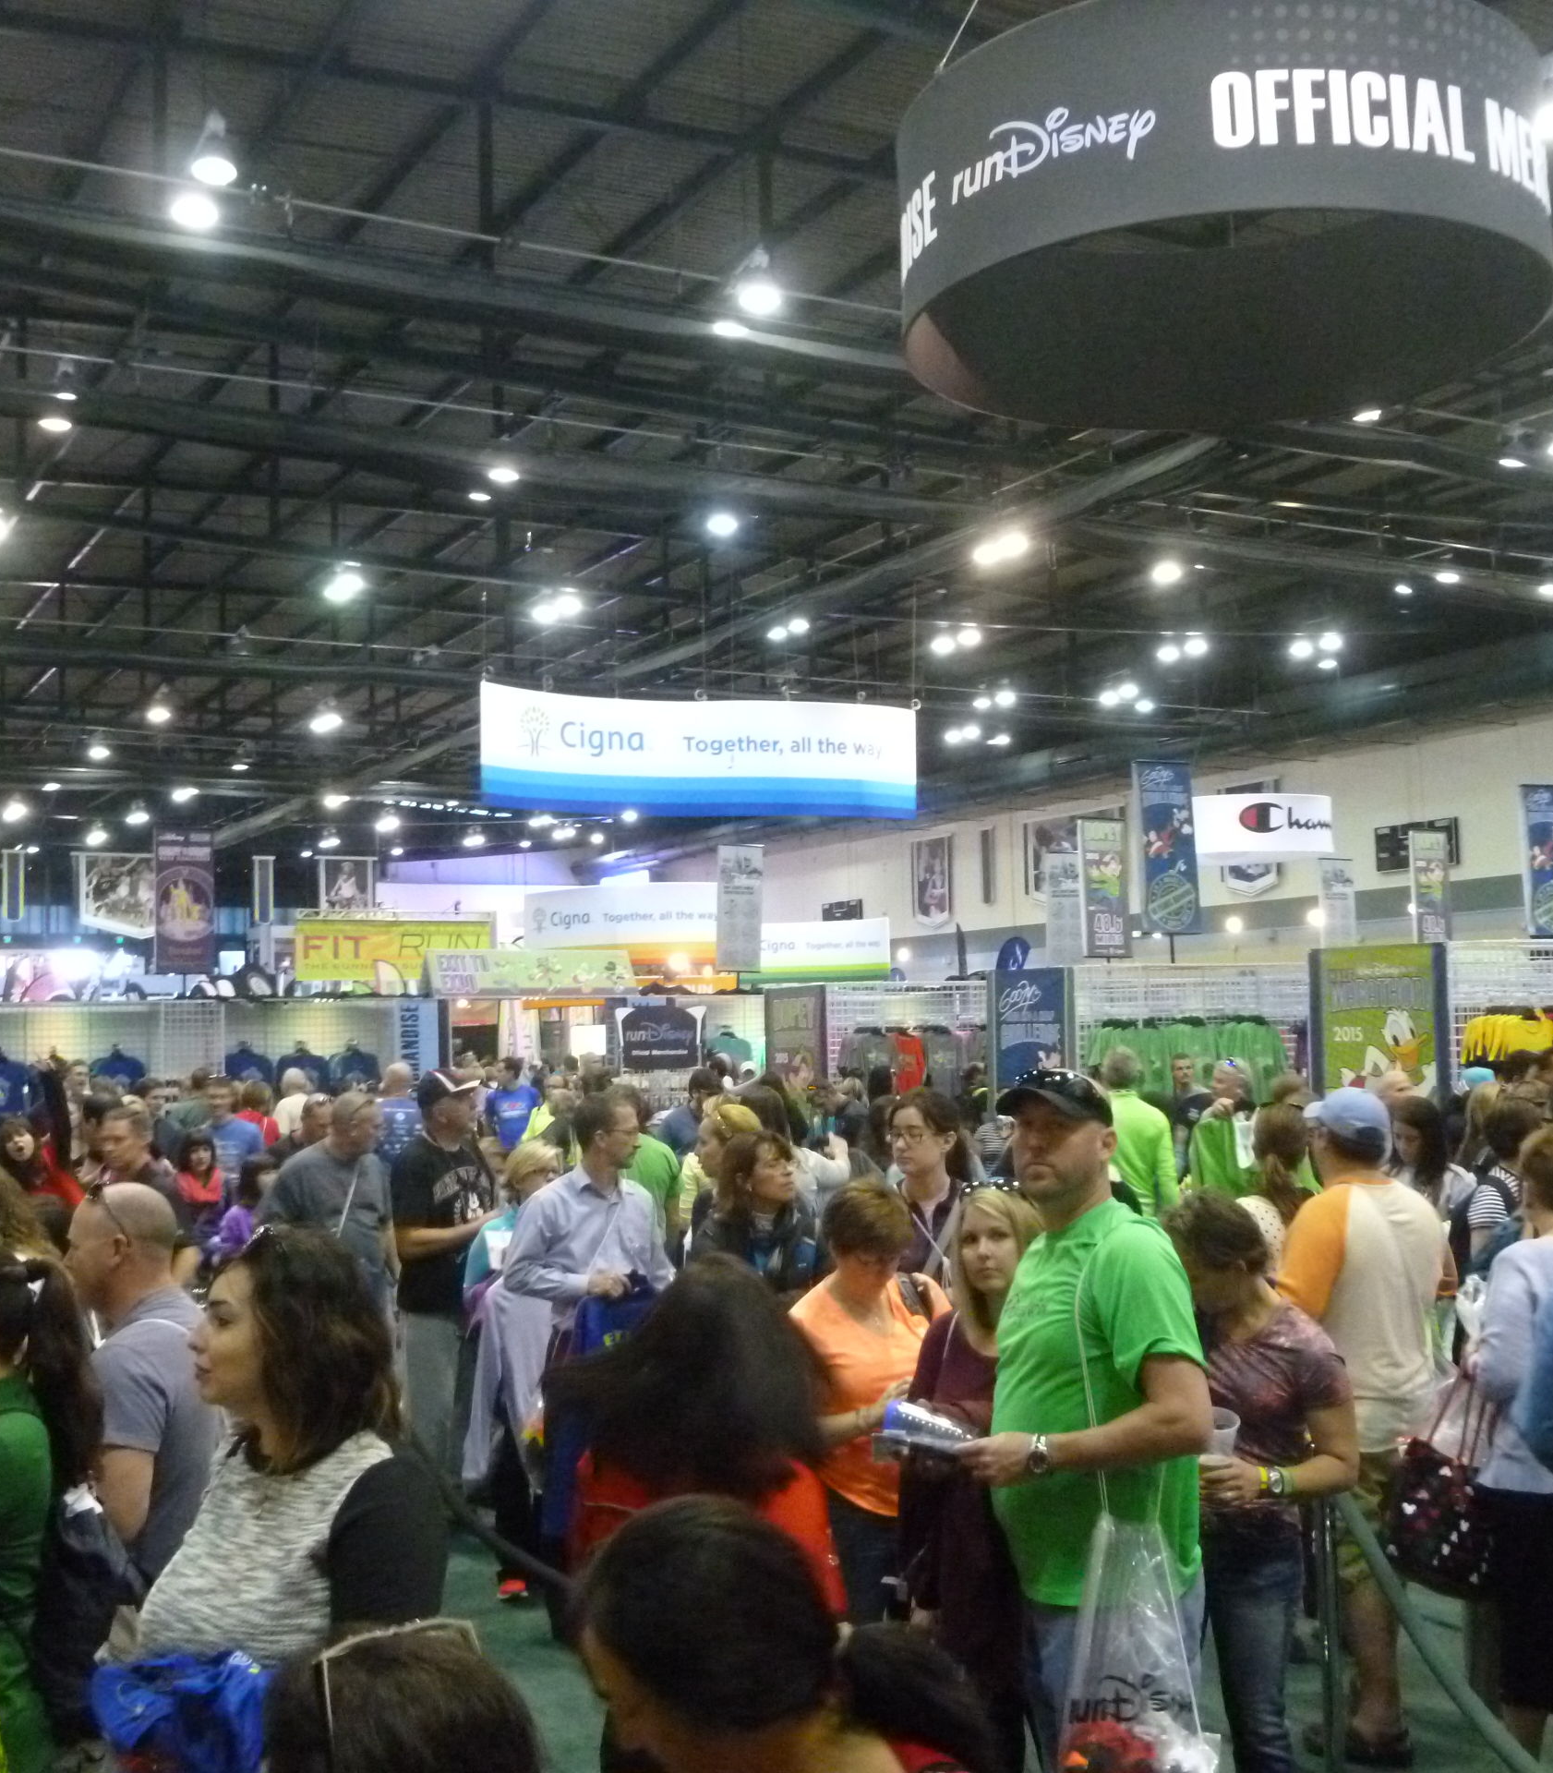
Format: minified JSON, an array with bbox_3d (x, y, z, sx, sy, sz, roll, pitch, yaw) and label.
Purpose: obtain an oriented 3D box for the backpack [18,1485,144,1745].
[{"bbox_3d":[-1.145,1.200,3.150,0.180,0.400,0.280,0,-4,-24],"label":"backpack"}]

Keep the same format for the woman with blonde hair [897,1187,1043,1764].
[{"bbox_3d":[0.466,1.429,4.006,0.470,1.600,0.320,-3,-5,21],"label":"woman with blonde hair"}]

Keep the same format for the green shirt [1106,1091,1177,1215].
[{"bbox_3d":[1.675,1.346,9.200,0.520,0.740,0.290,-1,-5,6],"label":"green shirt"}]

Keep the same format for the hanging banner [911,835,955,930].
[{"bbox_3d":[4.489,-0.106,55.000,0.080,2.600,2.050,2,-6,-32],"label":"hanging banner"}]

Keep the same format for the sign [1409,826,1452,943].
[{"bbox_3d":[7.210,0.091,21.000,0.540,1.400,0.080,2,-6,-27],"label":"sign"}]

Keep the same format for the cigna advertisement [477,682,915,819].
[{"bbox_3d":[-0.962,-1.657,24.000,5.900,1.480,0.600,1,-4,-28],"label":"cigna advertisement"}]

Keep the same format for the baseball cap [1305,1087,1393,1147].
[{"bbox_3d":[1.531,0.622,5.130,0.180,0.150,0.260,1,8,-28],"label":"baseball cap"}]

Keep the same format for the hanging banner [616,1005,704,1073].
[{"bbox_3d":[-1.180,1.546,19.400,0.900,0.680,0.050,1,-4,-26],"label":"hanging banner"}]

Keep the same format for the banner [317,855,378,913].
[{"bbox_3d":[-16.168,0.382,72.000,2.400,3.050,0.080,1,-4,-28],"label":"banner"}]

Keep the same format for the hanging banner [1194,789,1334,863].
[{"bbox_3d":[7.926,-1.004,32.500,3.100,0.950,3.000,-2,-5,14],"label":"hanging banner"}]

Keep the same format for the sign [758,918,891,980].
[{"bbox_3d":[0.792,1.371,40.000,0.100,1.300,4.800,3,-6,-38],"label":"sign"}]

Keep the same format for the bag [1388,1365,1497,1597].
[{"bbox_3d":[1.623,1.457,4.650,0.290,0.530,0.160,-3,-5,23],"label":"bag"}]

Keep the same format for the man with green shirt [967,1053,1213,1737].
[{"bbox_3d":[0.622,1.267,3.667,0.500,1.860,0.530,2,-6,-30],"label":"man with green shirt"}]

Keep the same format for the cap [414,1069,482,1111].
[{"bbox_3d":[-1.269,0.786,7.400,0.260,0.160,0.180,-2,-5,17],"label":"cap"}]

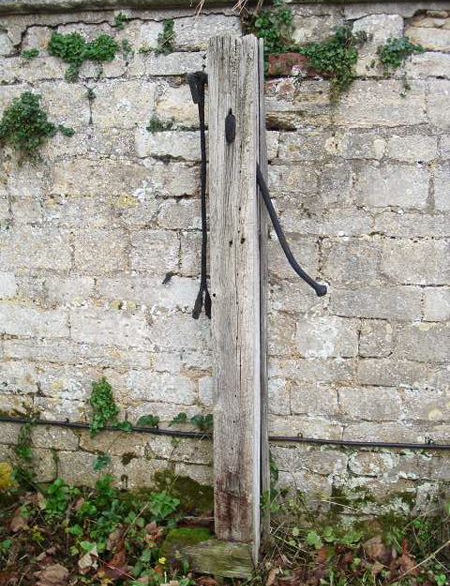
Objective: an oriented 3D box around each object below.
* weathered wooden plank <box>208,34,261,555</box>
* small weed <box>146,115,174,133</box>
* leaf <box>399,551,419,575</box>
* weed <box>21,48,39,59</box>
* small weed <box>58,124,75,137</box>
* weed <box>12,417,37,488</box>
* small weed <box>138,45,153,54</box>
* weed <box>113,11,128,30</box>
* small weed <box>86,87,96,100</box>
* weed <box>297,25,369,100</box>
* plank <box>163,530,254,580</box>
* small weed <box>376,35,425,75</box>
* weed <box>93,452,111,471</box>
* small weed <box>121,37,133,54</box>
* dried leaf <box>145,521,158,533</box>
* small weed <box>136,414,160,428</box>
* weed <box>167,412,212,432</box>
[{"bbox_3d":[0.035,0.063,2.502,0.159,1.832,0.070,2,12,8],"label":"weathered wooden plank"},{"bbox_3d":[-0.265,-0.695,2.932,0.101,0.065,0.070,1,9,8],"label":"small weed"},{"bbox_3d":[0.664,0.980,2.575,0.060,0.044,0.080,1,9,8],"label":"leaf"},{"bbox_3d":[-0.818,-1.002,2.974,0.056,0.038,0.050,1,9,8],"label":"weed"},{"bbox_3d":[-0.669,-0.686,3.003,0.052,0.054,0.045,1,9,8],"label":"small weed"},{"bbox_3d":[-0.833,0.663,2.953,0.067,0.278,0.060,2,12,8],"label":"weed"},{"bbox_3d":[-0.286,-0.876,2.558,0.047,0.027,0.030,2,12,8],"label":"small weed"},{"bbox_3d":[-0.373,-0.973,2.538,0.049,0.062,0.045,2,11,9],"label":"weed"},{"bbox_3d":[-0.558,-0.834,2.973,0.032,0.044,0.030,1,9,8],"label":"small weed"},{"bbox_3d":[0.416,-0.892,2.768,0.265,0.249,0.140,1,9,8],"label":"weed"},{"bbox_3d":[-0.055,0.952,2.599,0.310,0.100,0.160,1,9,8],"label":"plank"},{"bbox_3d":[0.596,-0.806,2.412,0.150,0.122,0.080,2,12,8],"label":"small weed"},{"bbox_3d":[-0.508,0.694,2.926,0.068,0.074,0.030,2,12,8],"label":"weed"},{"bbox_3d":[-0.355,-0.893,2.565,0.038,0.053,0.030,2,12,8],"label":"small weed"},{"bbox_3d":[-0.284,0.907,2.749,0.045,0.028,0.040,2,12,8],"label":"dried leaf"},{"bbox_3d":[-0.307,0.511,2.851,0.090,0.043,0.040,2,12,8],"label":"small weed"},{"bbox_3d":[-0.150,0.560,3.103,0.182,0.059,0.070,1,9,8],"label":"weed"}]

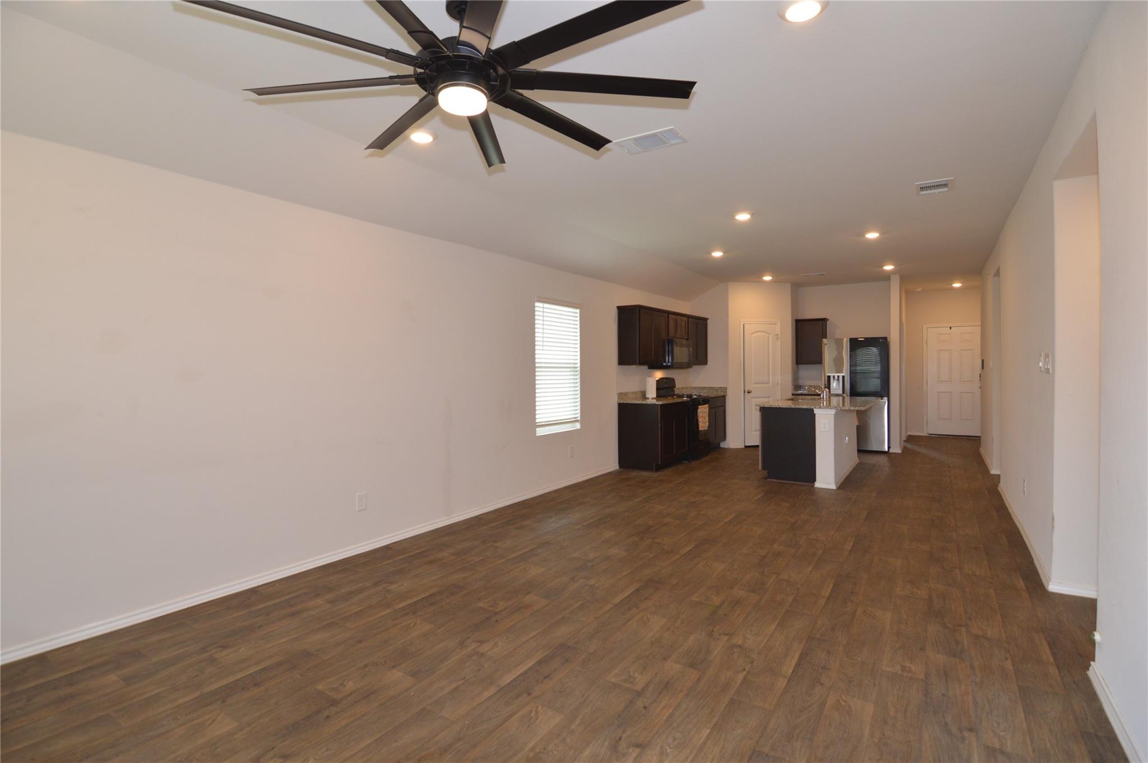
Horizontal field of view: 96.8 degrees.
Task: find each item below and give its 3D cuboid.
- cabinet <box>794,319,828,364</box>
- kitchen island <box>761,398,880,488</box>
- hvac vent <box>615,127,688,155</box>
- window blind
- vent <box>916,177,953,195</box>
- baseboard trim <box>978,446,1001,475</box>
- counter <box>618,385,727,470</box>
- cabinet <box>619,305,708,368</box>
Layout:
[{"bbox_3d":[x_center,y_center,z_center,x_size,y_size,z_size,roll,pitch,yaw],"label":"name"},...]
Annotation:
[{"bbox_3d":[4.088,-0.686,8.774,0.450,0.777,0.350,0,2,36],"label":"cabinet"},{"bbox_3d":[3.161,0.696,6.479,1.180,0.914,1.970,0,2,36],"label":"kitchen island"},{"bbox_3d":[0.473,-1.456,3.107,0.385,0.020,0.248,0,1,31],"label":"hvac vent"},{"bbox_3d":[-0.171,-0.156,5.862,0.060,1.412,0.810,0,2,36],"label":"window blind"},{"bbox_3d":[2.789,-1.501,3.945,0.245,0.020,0.320,0,1,32],"label":"vent"},{"bbox_3d":[5.684,1.053,7.043,0.020,0.085,2.100,0,2,36],"label":"baseboard trim"},{"bbox_3d":[1.587,0.653,7.681,0.655,1.000,2.462,0,2,36],"label":"counter"},{"bbox_3d":[1.440,-0.633,7.740,0.345,0.784,2.472,0,2,36],"label":"cabinet"}]

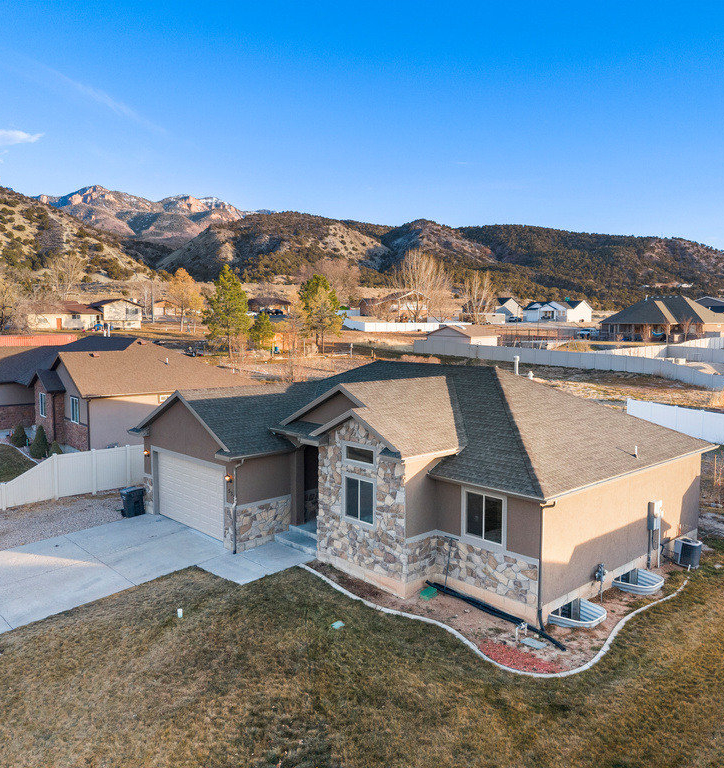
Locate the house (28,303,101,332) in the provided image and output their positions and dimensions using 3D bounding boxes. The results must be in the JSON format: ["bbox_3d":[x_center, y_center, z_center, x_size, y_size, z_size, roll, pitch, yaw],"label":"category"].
[{"bbox_3d":[-57.964,-13.211,139.089,14.200,5.298,9.400,-1,5,-19],"label":"house"}]

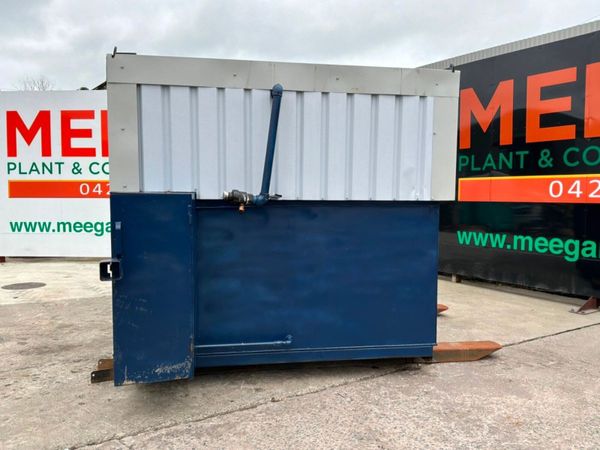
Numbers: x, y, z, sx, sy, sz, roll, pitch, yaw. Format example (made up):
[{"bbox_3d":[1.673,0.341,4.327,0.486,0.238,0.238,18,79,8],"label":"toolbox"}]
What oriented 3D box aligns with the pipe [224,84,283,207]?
[{"bbox_3d":[-0.352,-0.605,3.705,0.451,0.928,0.138,-1,4,-11],"label":"pipe"}]

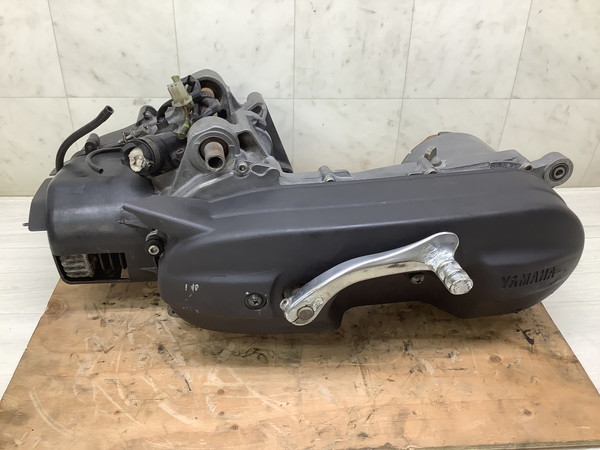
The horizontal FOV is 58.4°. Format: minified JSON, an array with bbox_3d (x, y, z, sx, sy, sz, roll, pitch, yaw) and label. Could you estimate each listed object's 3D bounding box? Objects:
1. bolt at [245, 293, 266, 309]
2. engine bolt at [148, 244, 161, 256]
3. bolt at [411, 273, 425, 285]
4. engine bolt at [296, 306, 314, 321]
[{"bbox_3d":[-0.040,0.066,0.480,0.019,0.019,0.006,-3,31,-7],"label":"bolt"},{"bbox_3d":[-0.132,0.022,0.487,0.010,0.010,0.007,-3,31,-7],"label":"engine bolt"},{"bbox_3d":[0.108,0.048,0.499,0.012,0.012,0.006,-3,31,-7],"label":"bolt"},{"bbox_3d":[0.004,0.074,0.463,0.015,0.015,0.008,-3,31,-7],"label":"engine bolt"}]

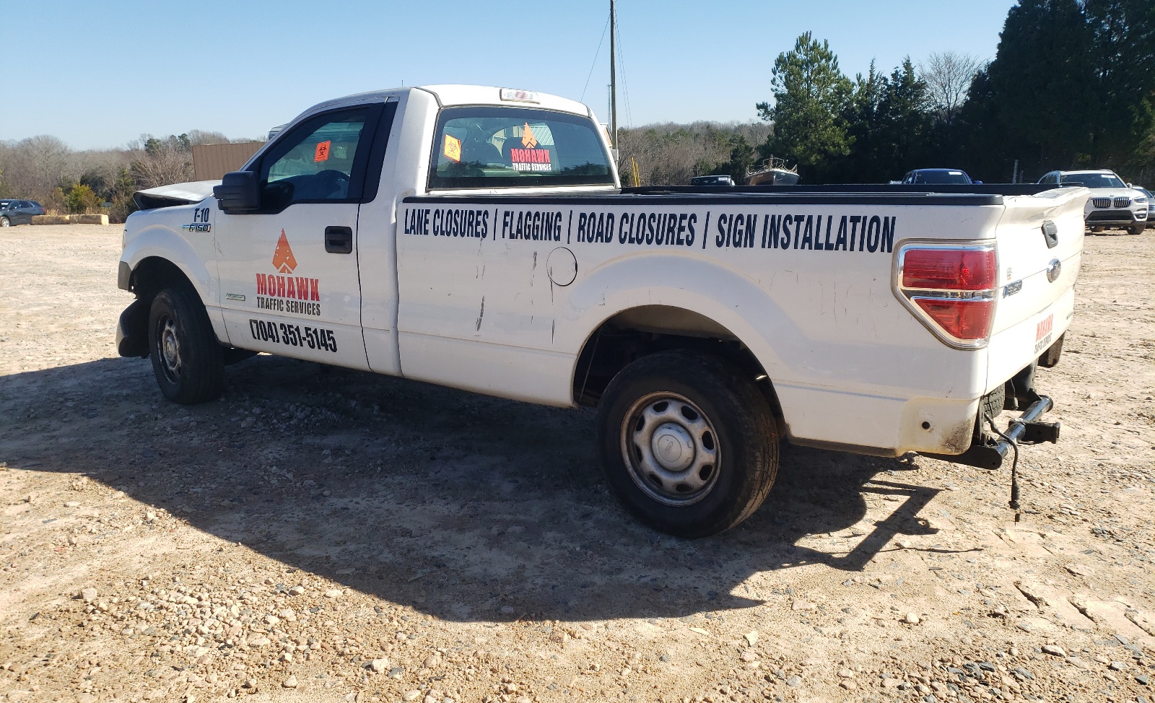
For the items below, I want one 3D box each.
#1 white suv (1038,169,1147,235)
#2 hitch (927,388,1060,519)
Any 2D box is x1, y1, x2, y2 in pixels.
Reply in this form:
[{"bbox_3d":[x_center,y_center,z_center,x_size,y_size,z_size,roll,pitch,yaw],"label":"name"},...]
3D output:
[{"bbox_3d":[13.770,-4.140,23.660,1.920,1.670,4.650,2,11,14],"label":"white suv"},{"bbox_3d":[1.731,0.397,3.549,0.440,0.380,0.980,7,13,36],"label":"hitch"}]

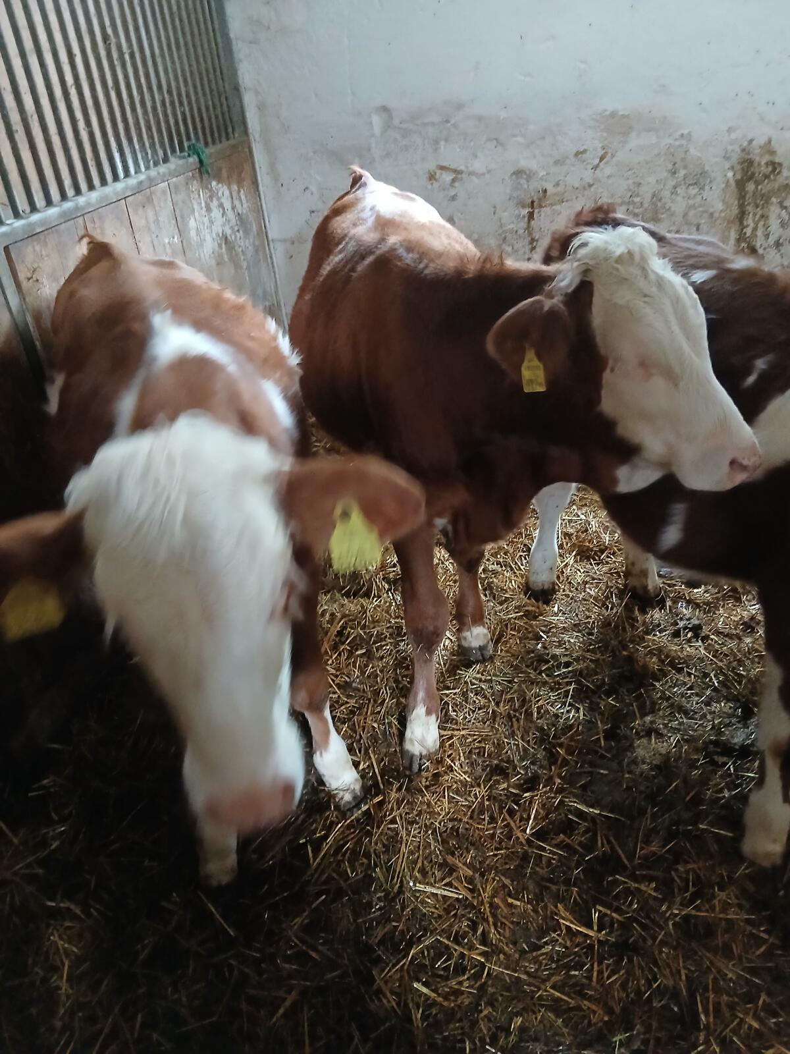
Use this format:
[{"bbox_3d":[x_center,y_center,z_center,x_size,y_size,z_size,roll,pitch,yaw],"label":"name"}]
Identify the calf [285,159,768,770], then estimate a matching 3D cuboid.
[{"bbox_3d":[0.125,-0.180,2.030,0.600,1.230,1.530,-14,31,-12],"label":"calf"}]

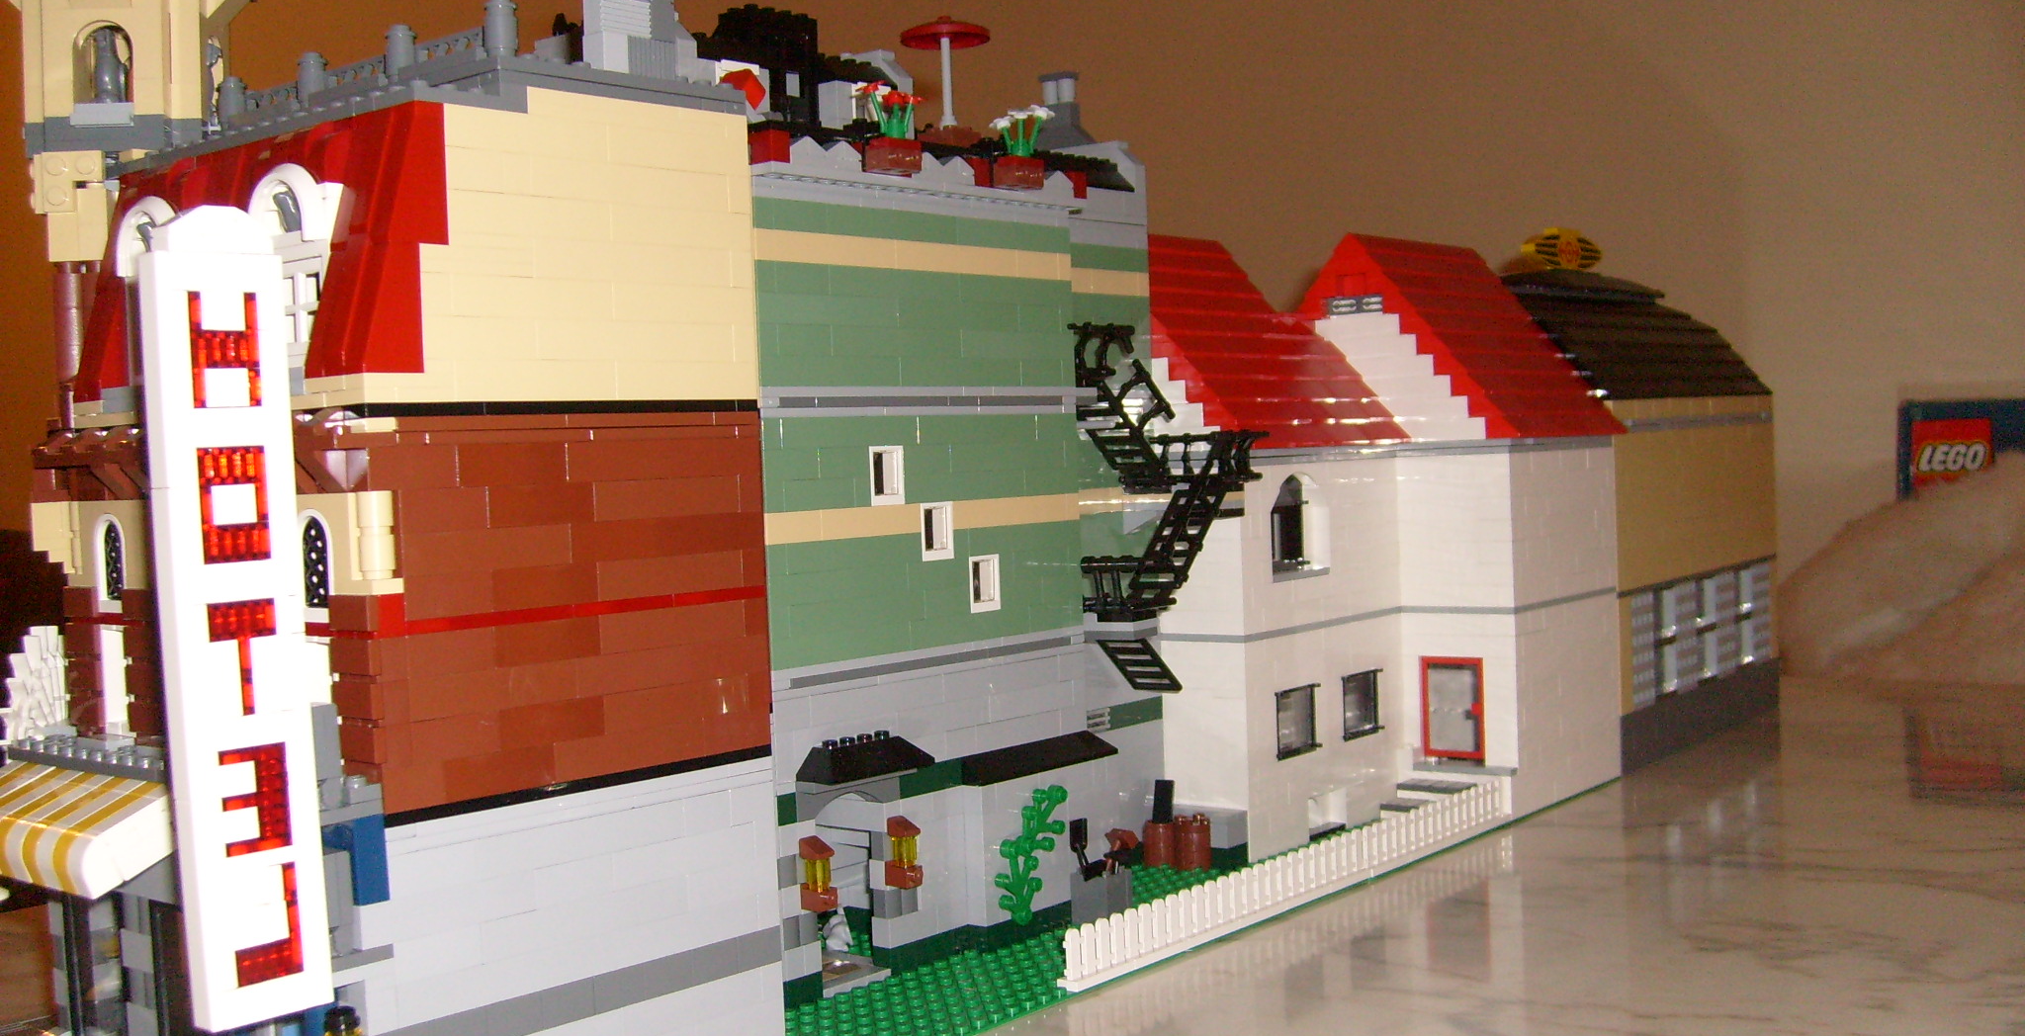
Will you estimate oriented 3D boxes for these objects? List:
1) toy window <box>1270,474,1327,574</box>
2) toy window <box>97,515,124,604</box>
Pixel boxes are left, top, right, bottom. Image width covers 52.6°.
[{"bbox_3d":[0.121,0.003,0.899,0.013,0.045,0.046,-1,2,39],"label":"toy window"},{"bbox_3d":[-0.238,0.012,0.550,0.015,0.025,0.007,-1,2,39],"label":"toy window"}]

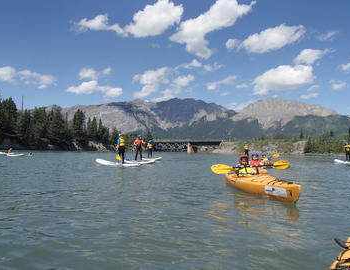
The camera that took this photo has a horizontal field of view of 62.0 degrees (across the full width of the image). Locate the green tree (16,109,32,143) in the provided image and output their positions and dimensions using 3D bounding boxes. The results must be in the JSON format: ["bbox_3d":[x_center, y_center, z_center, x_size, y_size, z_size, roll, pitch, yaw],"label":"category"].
[{"bbox_3d":[-44.742,-2.658,86.000,4.600,10.400,4.600,0,-3,0],"label":"green tree"}]

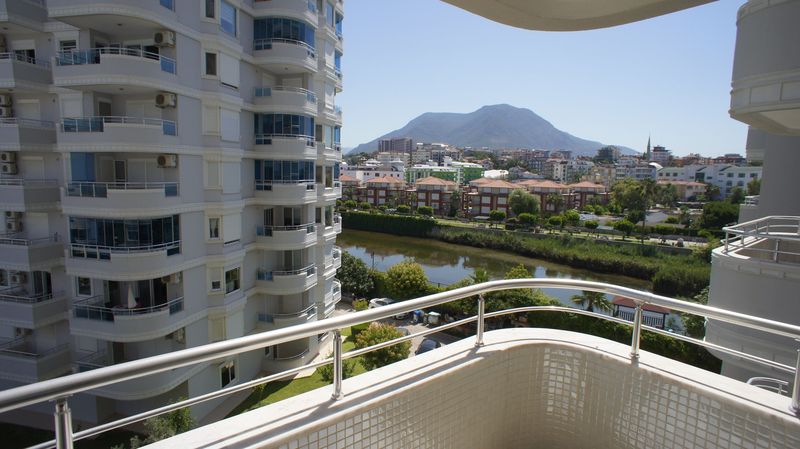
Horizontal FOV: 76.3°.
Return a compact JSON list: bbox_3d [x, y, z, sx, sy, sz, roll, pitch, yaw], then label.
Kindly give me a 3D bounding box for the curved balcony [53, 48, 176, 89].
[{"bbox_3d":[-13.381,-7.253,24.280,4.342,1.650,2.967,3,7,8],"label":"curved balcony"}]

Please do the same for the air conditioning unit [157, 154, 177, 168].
[{"bbox_3d":[-11.608,-3.141,25.326,0.860,0.600,0.340,2,6,12],"label":"air conditioning unit"}]

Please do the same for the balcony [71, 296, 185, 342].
[{"bbox_3d":[-13.526,4.583,25.343,4.520,1.520,2.850,2,6,12],"label":"balcony"}]

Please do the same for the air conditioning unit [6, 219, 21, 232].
[{"bbox_3d":[-21.123,0.109,27.828,0.800,0.560,0.320,3,7,13],"label":"air conditioning unit"}]

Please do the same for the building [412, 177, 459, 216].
[{"bbox_3d":[11.969,-9.163,168.000,14.300,12.800,12.500,4,7,16],"label":"building"}]

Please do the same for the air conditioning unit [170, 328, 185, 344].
[{"bbox_3d":[-11.867,5.839,26.811,0.820,0.600,0.320,3,7,13],"label":"air conditioning unit"}]

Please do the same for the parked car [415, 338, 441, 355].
[{"bbox_3d":[1.961,9.179,36.647,1.780,1.470,4.200,2,7,13],"label":"parked car"}]

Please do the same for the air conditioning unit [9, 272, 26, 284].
[{"bbox_3d":[-21.186,3.045,28.167,0.800,0.560,0.320,3,7,13],"label":"air conditioning unit"}]

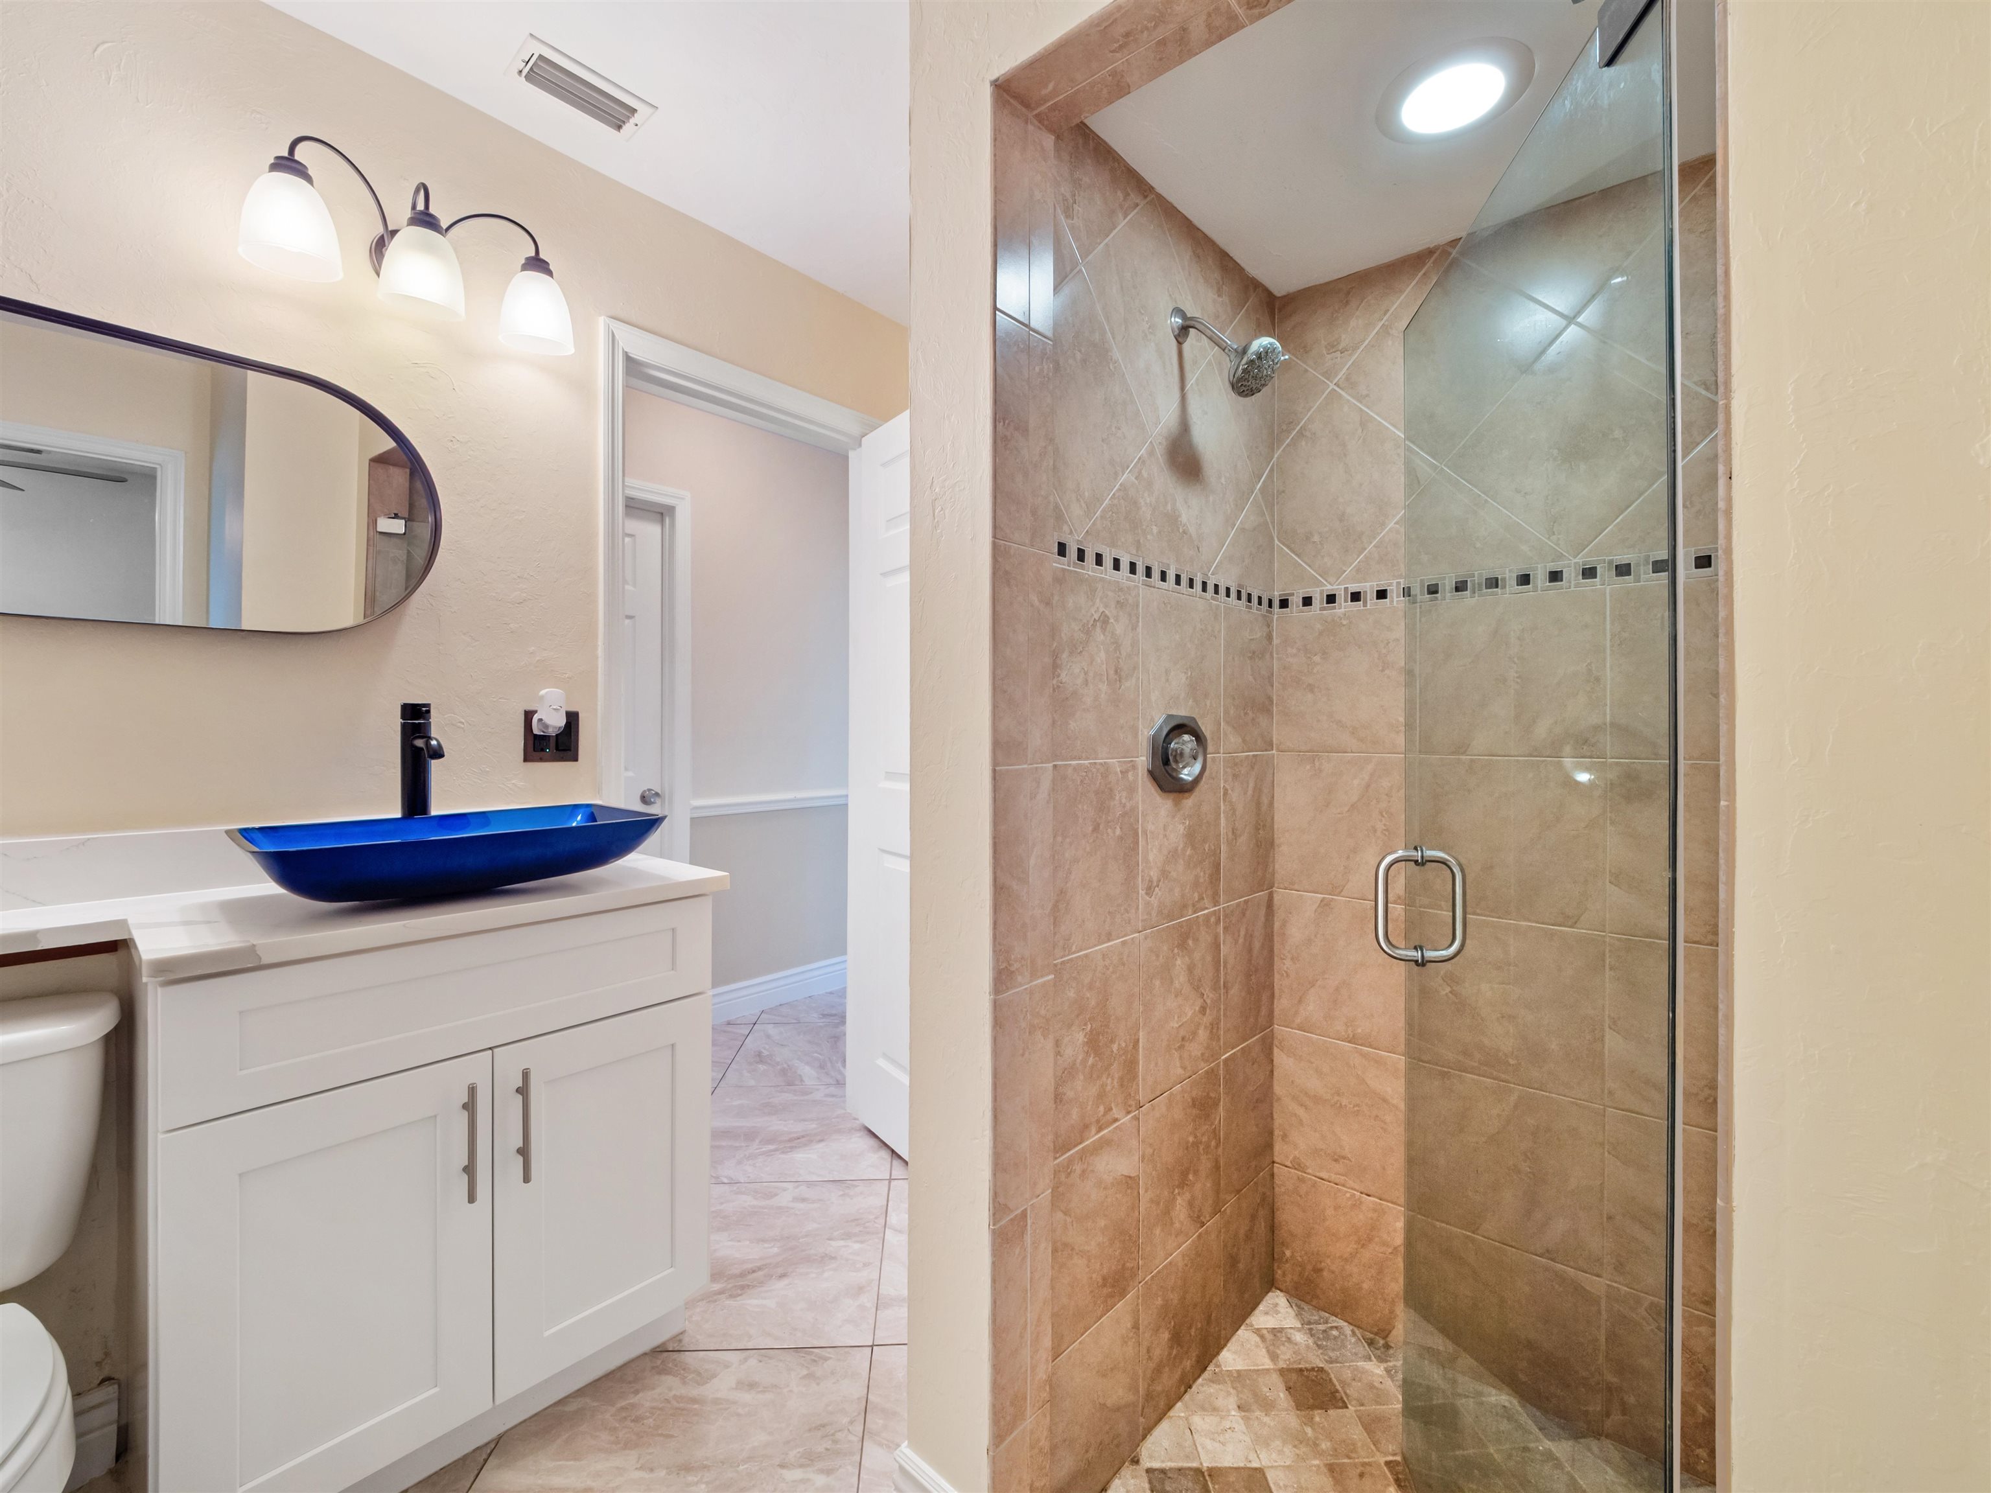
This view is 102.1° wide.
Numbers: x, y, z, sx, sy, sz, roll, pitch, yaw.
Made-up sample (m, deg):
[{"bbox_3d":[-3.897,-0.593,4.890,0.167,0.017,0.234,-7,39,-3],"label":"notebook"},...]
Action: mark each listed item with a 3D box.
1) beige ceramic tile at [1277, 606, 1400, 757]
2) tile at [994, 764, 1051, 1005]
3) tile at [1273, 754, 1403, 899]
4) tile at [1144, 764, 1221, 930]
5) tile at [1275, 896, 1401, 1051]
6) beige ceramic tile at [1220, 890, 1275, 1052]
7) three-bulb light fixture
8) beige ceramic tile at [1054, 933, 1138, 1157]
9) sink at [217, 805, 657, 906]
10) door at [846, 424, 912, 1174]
[{"bbox_3d":[0.740,-0.132,1.707,0.291,0.297,0.010,1,1,42],"label":"beige ceramic tile"},{"bbox_3d":[0.038,0.180,1.114,0.010,0.302,0.123,1,1,42],"label":"tile"},{"bbox_3d":[0.741,0.174,1.718,0.293,0.301,0.010,0,0,42],"label":"tile"},{"bbox_3d":[0.351,0.173,1.509,0.010,0.302,0.298,1,1,42],"label":"tile"},{"bbox_3d":[0.741,0.479,1.719,0.293,0.301,0.010,0,0,42],"label":"tile"},{"bbox_3d":[0.540,0.479,1.723,0.010,0.301,0.254,0,0,42],"label":"beige ceramic tile"},{"bbox_3d":[-1.073,-0.911,1.500,0.210,0.235,0.500,1,1,43],"label":"three-bulb light fixture"},{"bbox_3d":[0.152,0.480,1.294,0.010,0.302,0.286,1,1,42],"label":"beige ceramic tile"},{"bbox_3d":[-0.910,0.184,1.386,0.338,0.110,0.560,1,1,43],"label":"sink"},{"bbox_3d":[-0.159,0.111,2.111,0.035,2.043,0.711,0,1,-38],"label":"door"}]

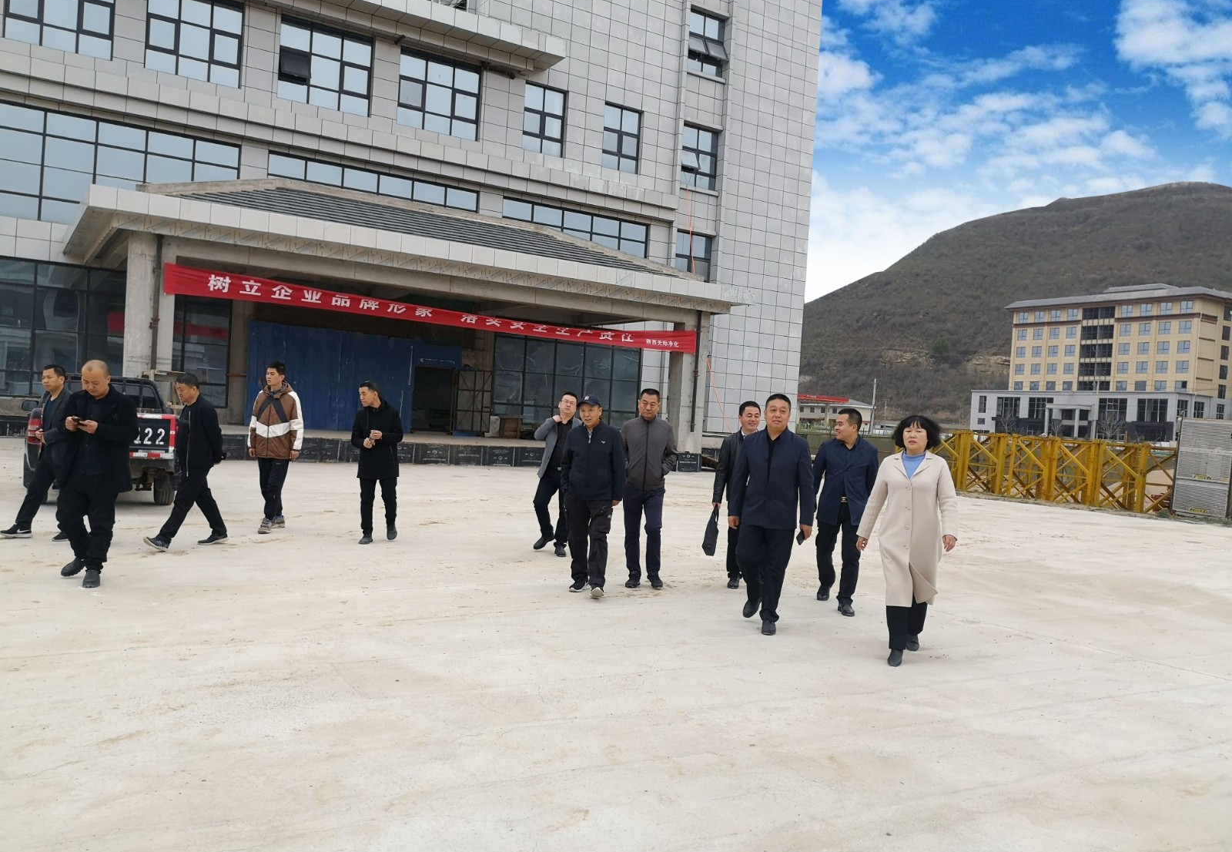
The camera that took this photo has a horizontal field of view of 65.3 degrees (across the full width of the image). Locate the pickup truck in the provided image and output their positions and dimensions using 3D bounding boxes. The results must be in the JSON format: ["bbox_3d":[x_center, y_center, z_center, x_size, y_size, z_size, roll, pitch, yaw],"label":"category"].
[{"bbox_3d":[-7.345,0.113,13.714,1.800,1.710,5.100,3,0,-29],"label":"pickup truck"}]

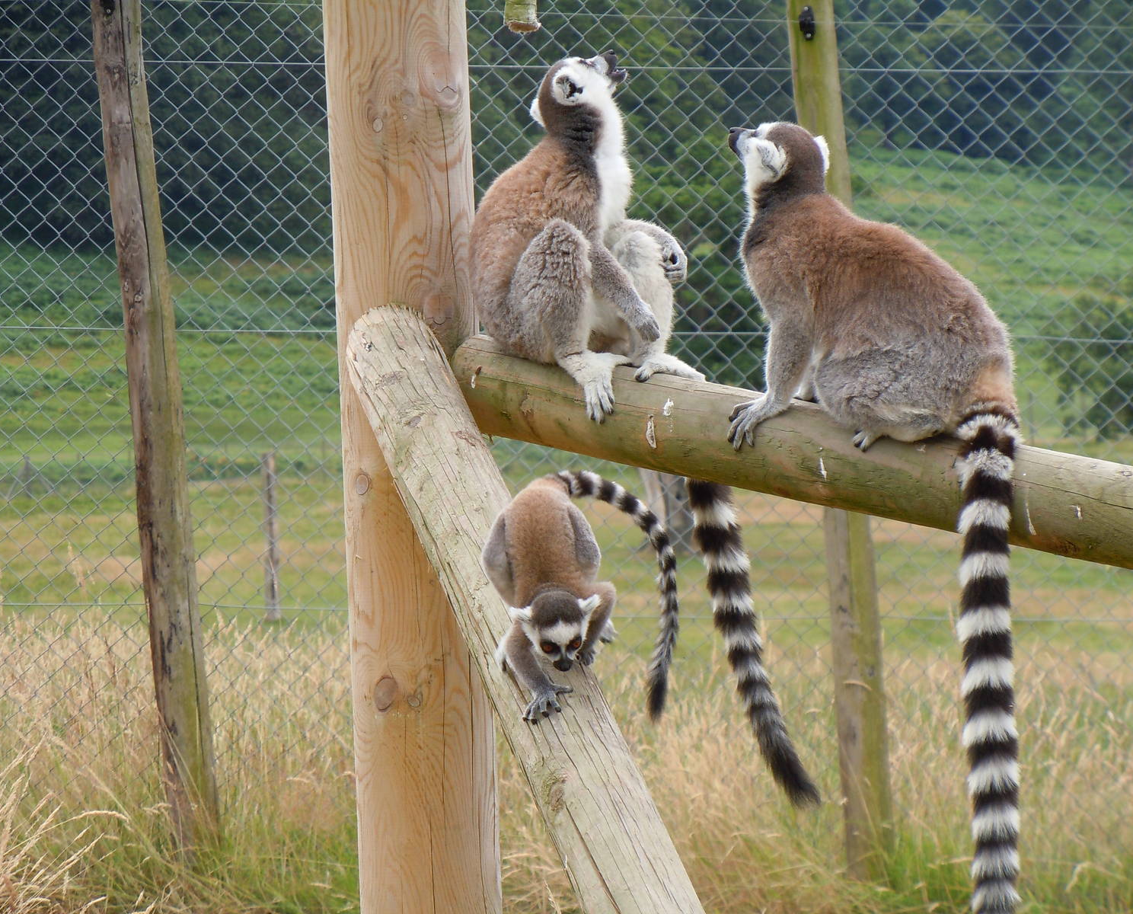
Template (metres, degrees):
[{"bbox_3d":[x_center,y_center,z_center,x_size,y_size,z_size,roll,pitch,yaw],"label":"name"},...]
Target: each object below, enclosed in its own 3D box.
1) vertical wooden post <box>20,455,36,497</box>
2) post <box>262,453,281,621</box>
[{"bbox_3d":[-15.821,0.574,180.000,0.160,1.250,0.160,-2,0,0],"label":"vertical wooden post"},{"bbox_3d":[-2.072,0.555,43.000,0.092,1.210,0.092,-2,0,0],"label":"post"}]

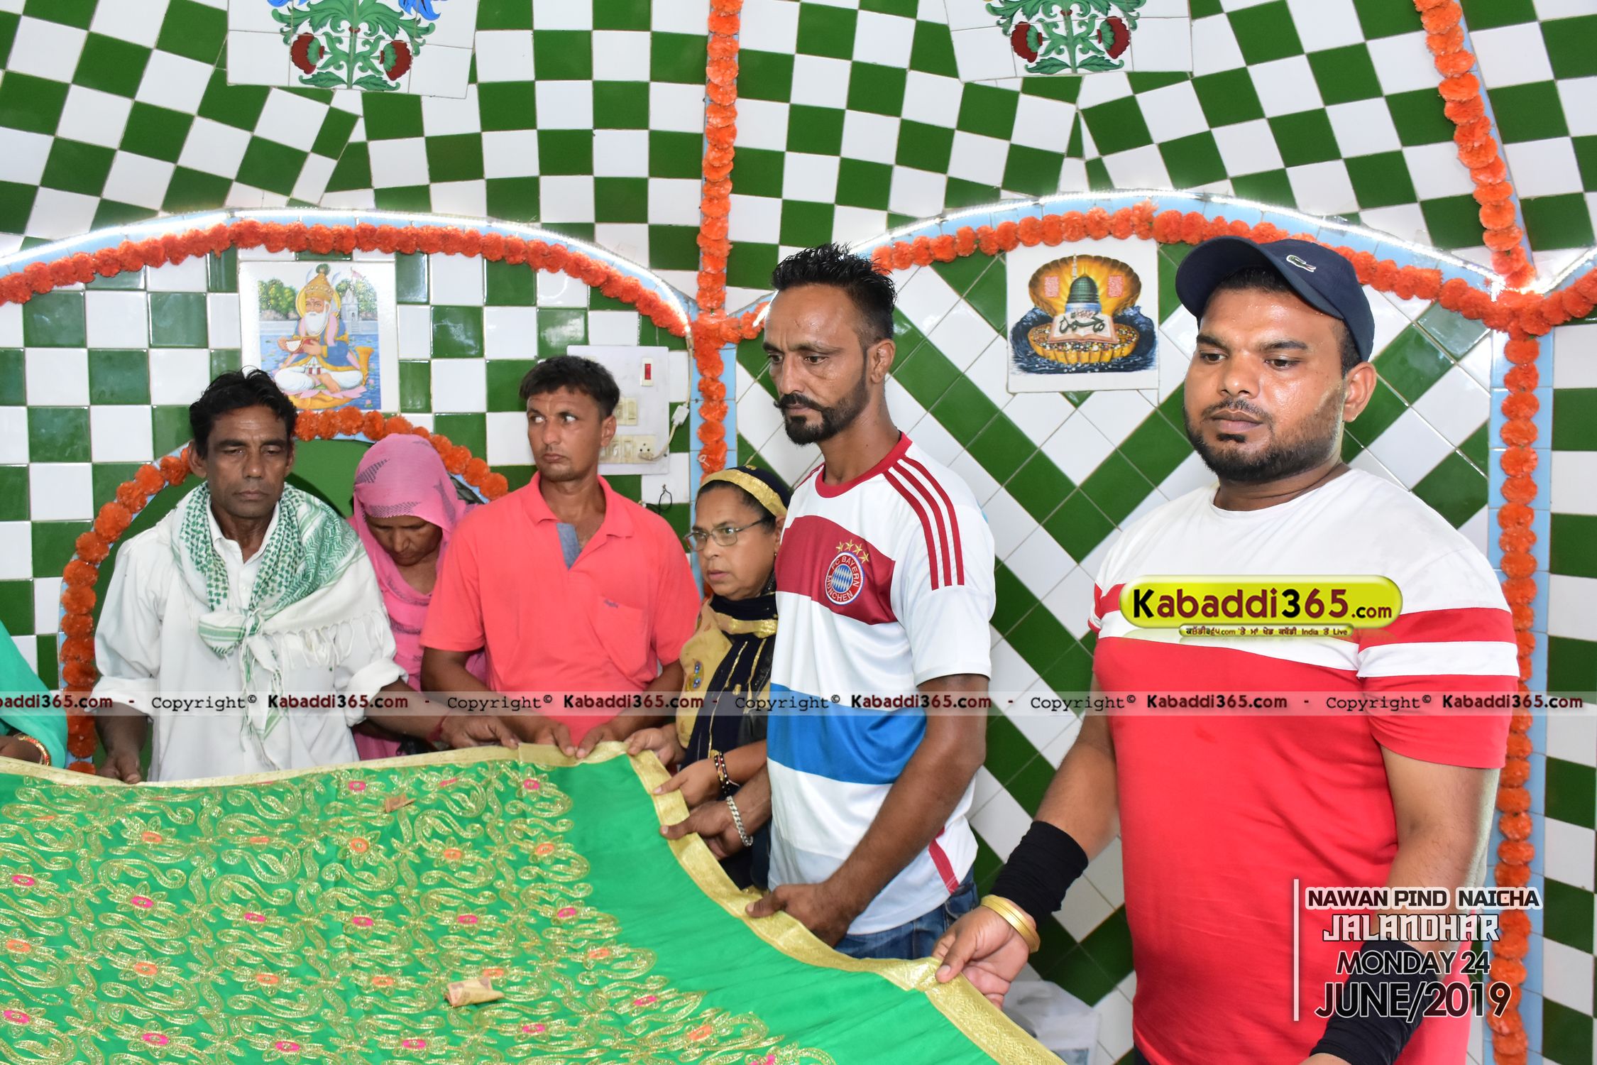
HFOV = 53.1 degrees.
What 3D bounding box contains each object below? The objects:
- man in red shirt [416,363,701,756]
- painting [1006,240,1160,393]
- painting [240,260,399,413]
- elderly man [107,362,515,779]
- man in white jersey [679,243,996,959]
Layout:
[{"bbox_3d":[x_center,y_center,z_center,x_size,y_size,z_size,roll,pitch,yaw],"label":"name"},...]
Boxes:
[{"bbox_3d":[-0.425,0.507,2.977,0.510,1.660,0.430,-1,4,-7],"label":"man in red shirt"},{"bbox_3d":[0.564,-0.430,3.160,0.300,0.300,0.020,2,5,22],"label":"painting"},{"bbox_3d":[-0.957,-0.390,3.198,0.300,0.300,0.020,-2,5,-20],"label":"painting"},{"bbox_3d":[-0.791,0.553,2.634,0.635,1.630,0.430,-2,4,-16],"label":"elderly man"},{"bbox_3d":[0.054,0.484,2.260,0.430,1.760,0.475,-3,4,-35],"label":"man in white jersey"}]

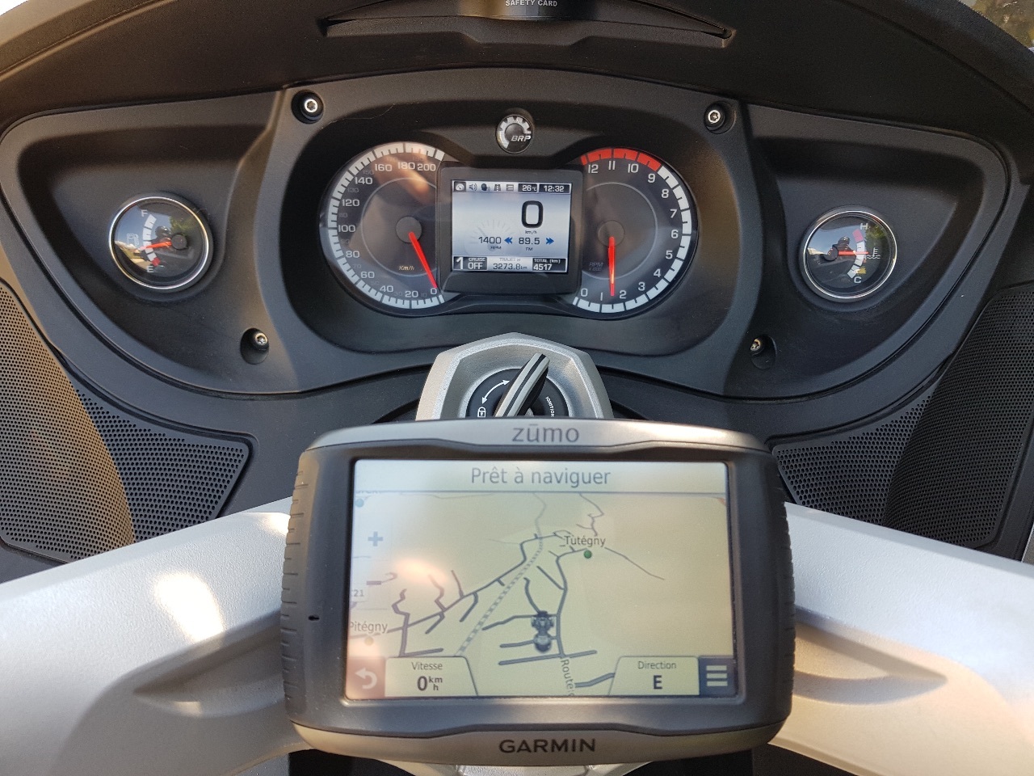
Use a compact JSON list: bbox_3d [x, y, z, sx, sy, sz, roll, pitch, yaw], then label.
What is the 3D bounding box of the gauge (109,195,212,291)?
[{"bbox_3d":[-0.220,-0.089,0.478,0.057,0.057,0.020,-7,14,-25],"label":"gauge"}]

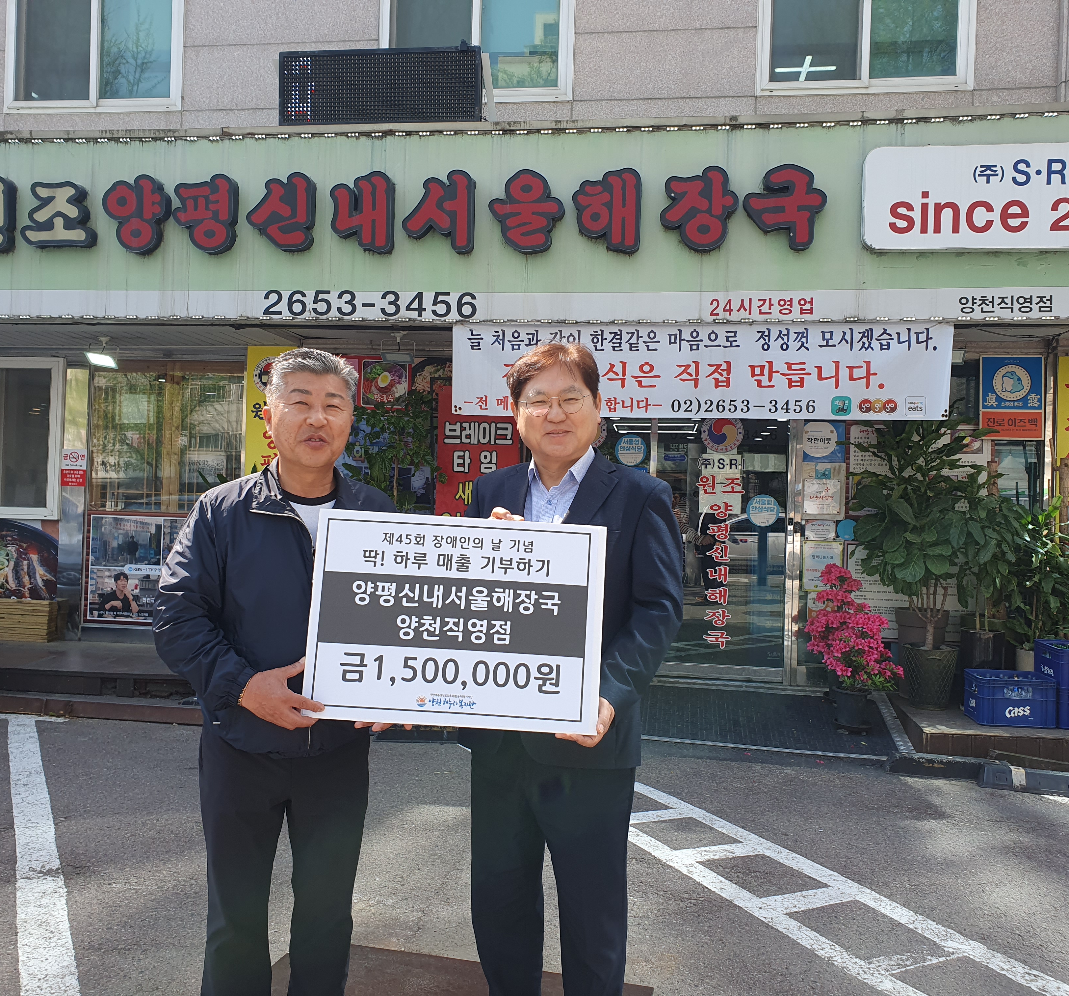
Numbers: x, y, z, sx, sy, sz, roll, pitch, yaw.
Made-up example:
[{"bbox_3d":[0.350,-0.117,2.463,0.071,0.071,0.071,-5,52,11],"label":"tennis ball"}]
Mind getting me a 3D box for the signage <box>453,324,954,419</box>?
[{"bbox_3d":[0.992,-0.786,6.208,3.055,0.572,0.020,2,-1,8],"label":"signage"}]

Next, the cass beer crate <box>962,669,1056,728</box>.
[{"bbox_3d":[3.003,1.269,6.316,0.443,0.288,0.350,2,-1,8],"label":"cass beer crate"}]

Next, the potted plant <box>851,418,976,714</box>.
[{"bbox_3d":[2.532,0.417,6.672,0.780,1.925,0.700,1,0,8],"label":"potted plant"}]

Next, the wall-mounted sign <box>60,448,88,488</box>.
[{"bbox_3d":[-3.695,-0.237,8.000,0.205,0.300,0.012,2,-1,8],"label":"wall-mounted sign"}]

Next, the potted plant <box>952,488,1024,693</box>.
[{"bbox_3d":[3.056,0.624,6.700,0.470,1.420,0.450,2,-1,8],"label":"potted plant"}]

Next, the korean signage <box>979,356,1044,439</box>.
[{"bbox_3d":[3.353,-0.702,6.991,0.422,0.593,0.040,2,-1,8],"label":"korean signage"}]

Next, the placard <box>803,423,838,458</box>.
[{"bbox_3d":[2.067,-0.415,7.195,0.251,0.255,0.015,2,-1,8],"label":"placard"}]

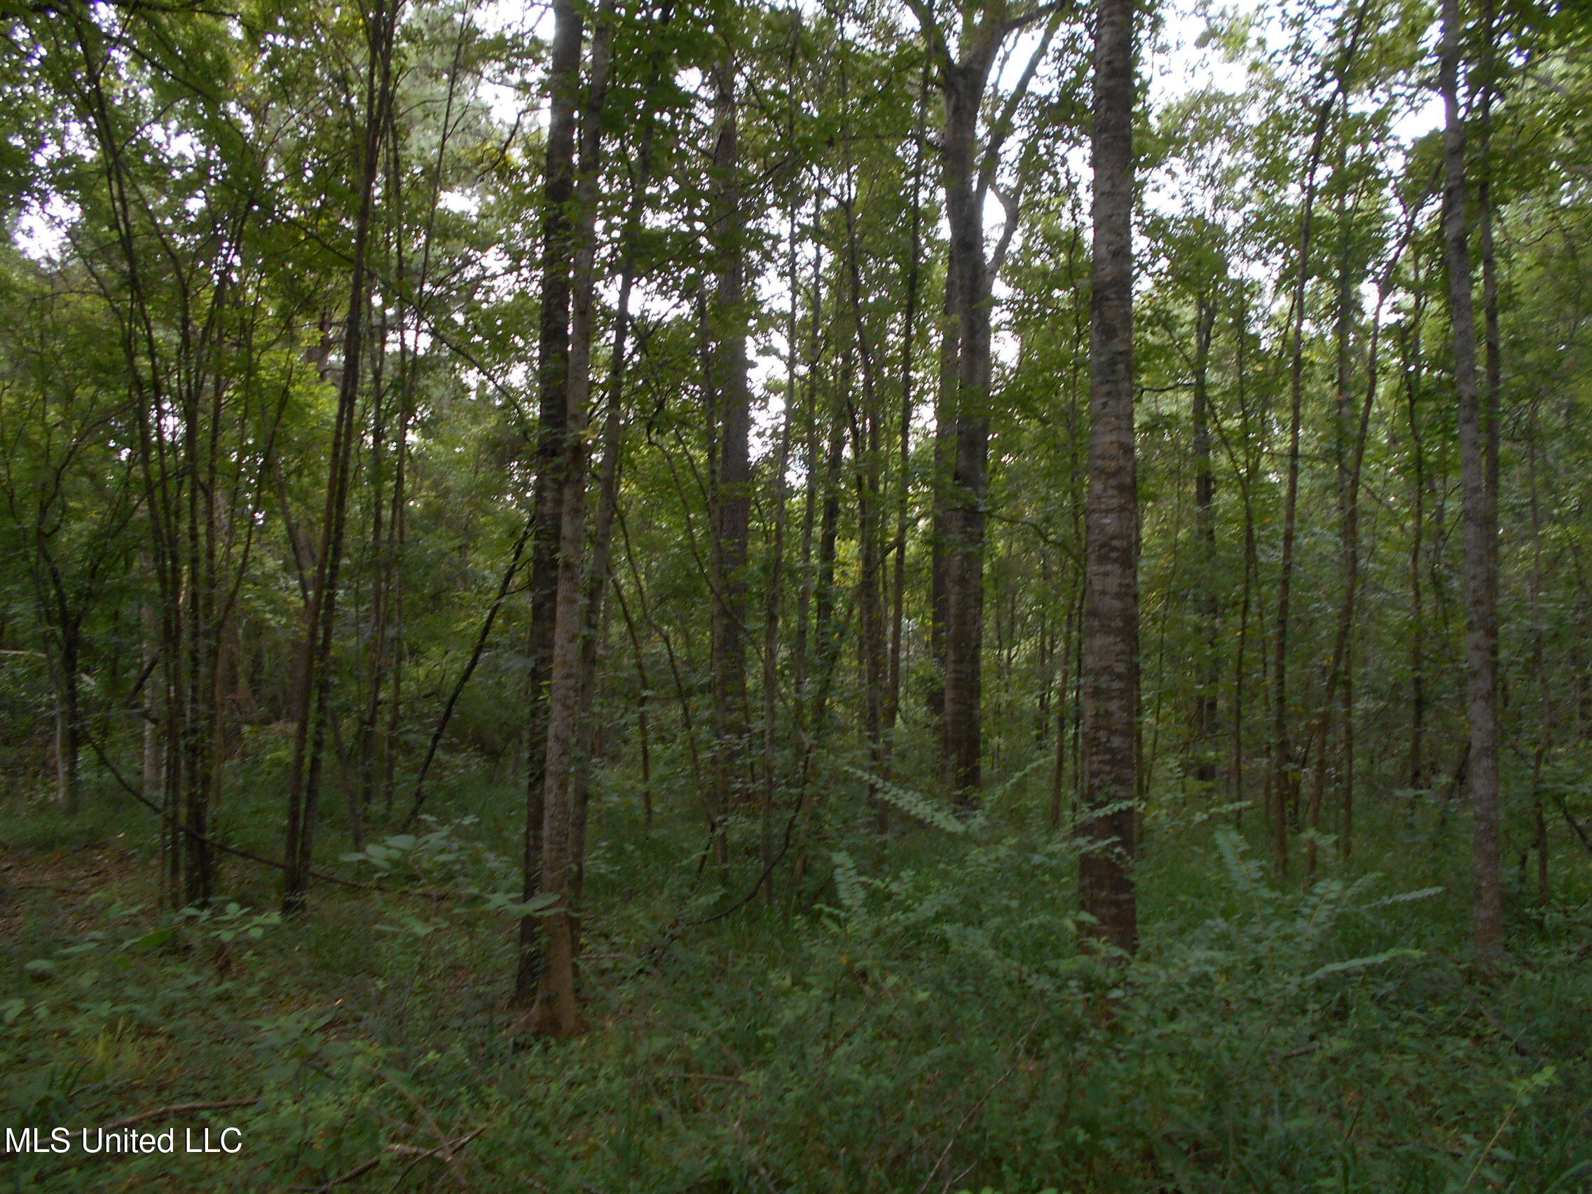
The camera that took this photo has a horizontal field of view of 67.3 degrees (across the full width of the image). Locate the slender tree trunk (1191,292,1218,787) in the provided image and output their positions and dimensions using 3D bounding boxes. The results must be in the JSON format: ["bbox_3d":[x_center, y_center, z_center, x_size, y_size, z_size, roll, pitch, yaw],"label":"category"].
[{"bbox_3d":[5.734,-0.853,16.780,0.330,7.033,0.300,2,-5,0],"label":"slender tree trunk"}]

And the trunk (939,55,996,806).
[{"bbox_3d":[1.895,-1.946,13.340,0.550,8.531,0.500,1,-5,0],"label":"trunk"}]

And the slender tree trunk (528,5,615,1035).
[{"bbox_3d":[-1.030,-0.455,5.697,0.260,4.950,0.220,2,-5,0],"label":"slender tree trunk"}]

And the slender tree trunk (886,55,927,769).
[{"bbox_3d":[1.230,-2.058,13.315,0.260,7.900,0.200,3,-5,0],"label":"slender tree trunk"}]

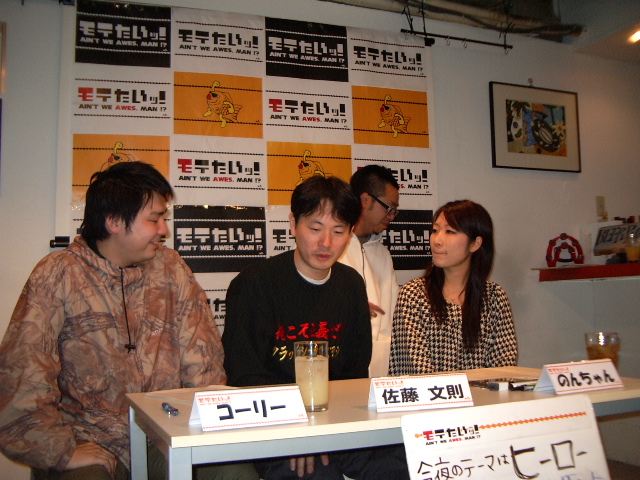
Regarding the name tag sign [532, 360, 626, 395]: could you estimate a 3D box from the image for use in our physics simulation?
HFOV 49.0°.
[{"bbox_3d":[0.615,0.322,1.665,0.208,0.065,0.080,1,-6,-21],"label":"name tag sign"}]

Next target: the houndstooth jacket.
[{"bbox_3d":[0.444,0.381,2.380,0.420,0.520,0.280,-1,-5,-4],"label":"houndstooth jacket"}]

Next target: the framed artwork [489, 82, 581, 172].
[{"bbox_3d":[1.126,-0.580,3.667,0.570,0.450,0.025,0,-6,-19],"label":"framed artwork"}]

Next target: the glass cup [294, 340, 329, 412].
[{"bbox_3d":[-0.017,0.289,1.490,0.073,0.144,0.073,-2,-5,0],"label":"glass cup"}]

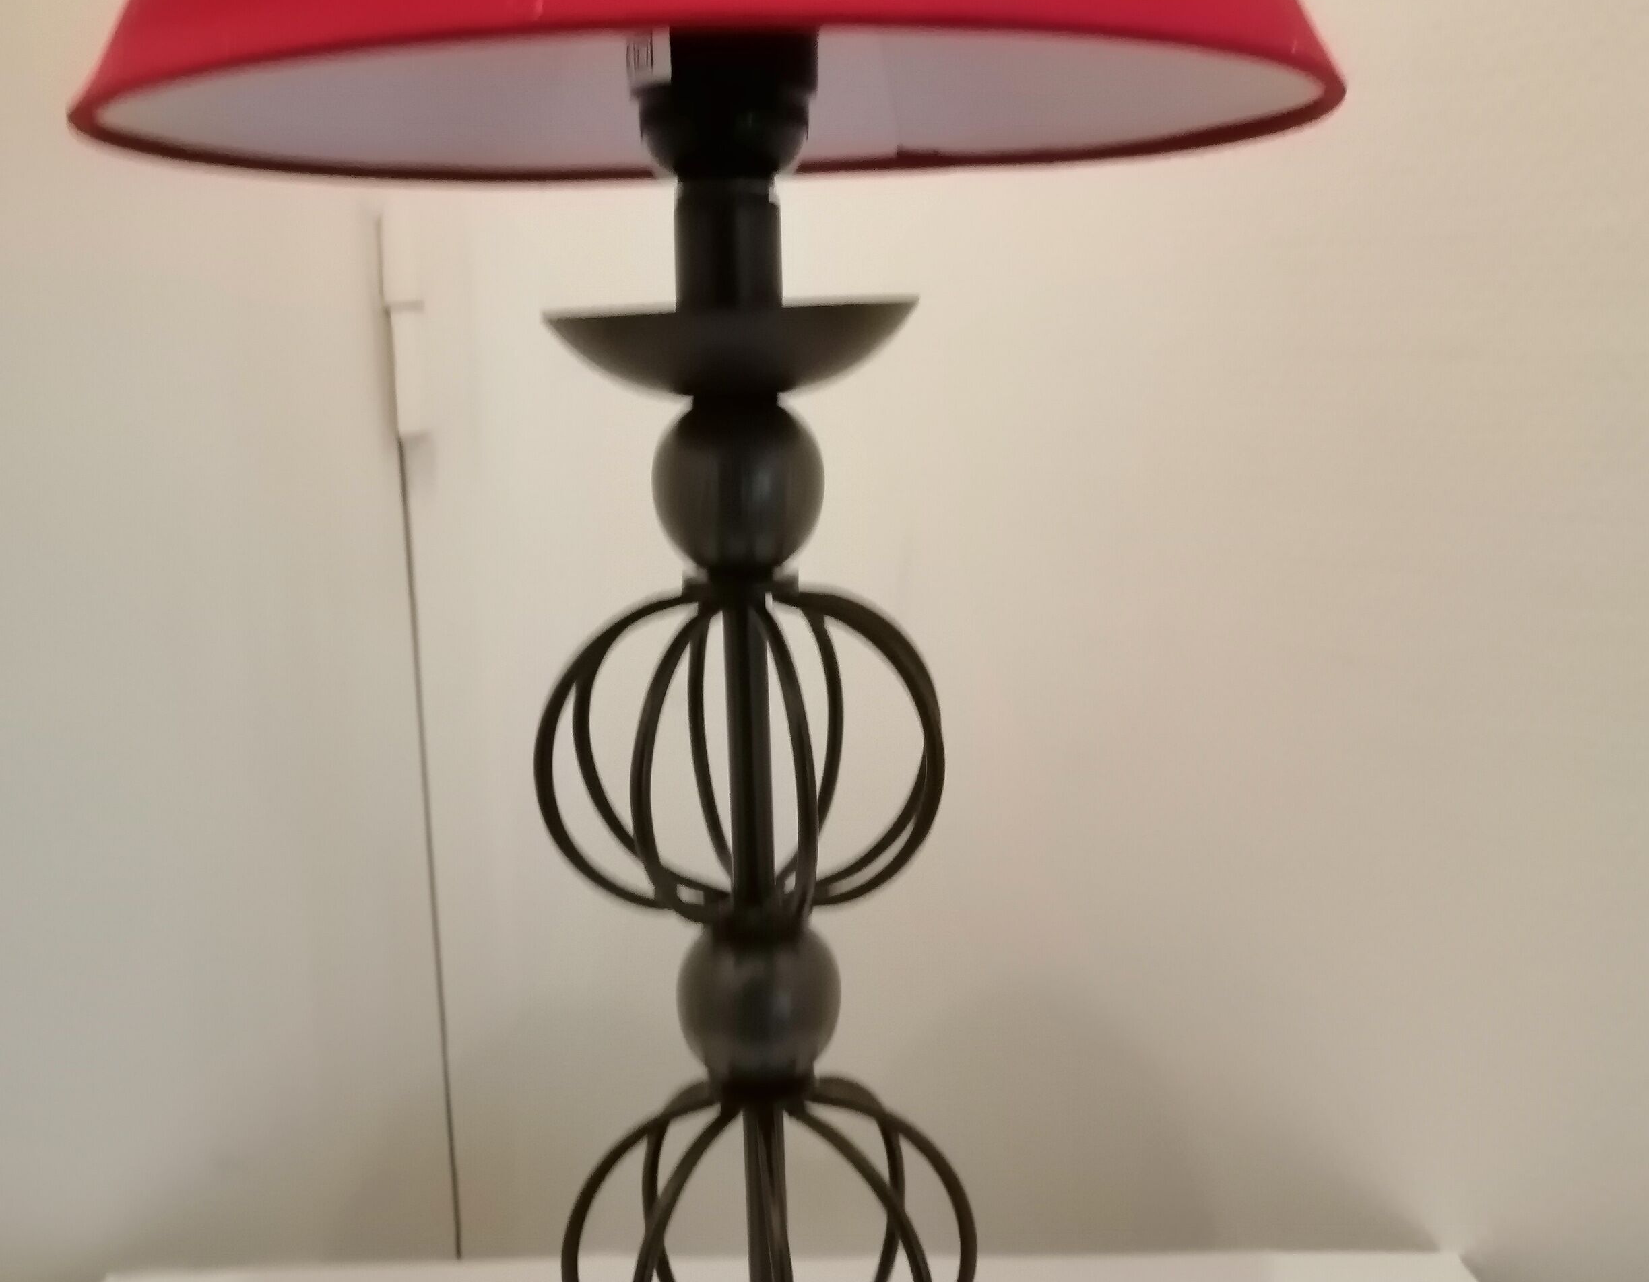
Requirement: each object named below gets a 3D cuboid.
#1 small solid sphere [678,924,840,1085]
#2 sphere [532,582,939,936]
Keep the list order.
[{"bbox_3d":[-0.018,0.098,0.451,0.044,0.044,0.044,-2,11,0],"label":"small solid sphere"},{"bbox_3d":[-0.020,0.028,0.437,0.113,0.092,0.113,-2,11,0],"label":"sphere"}]

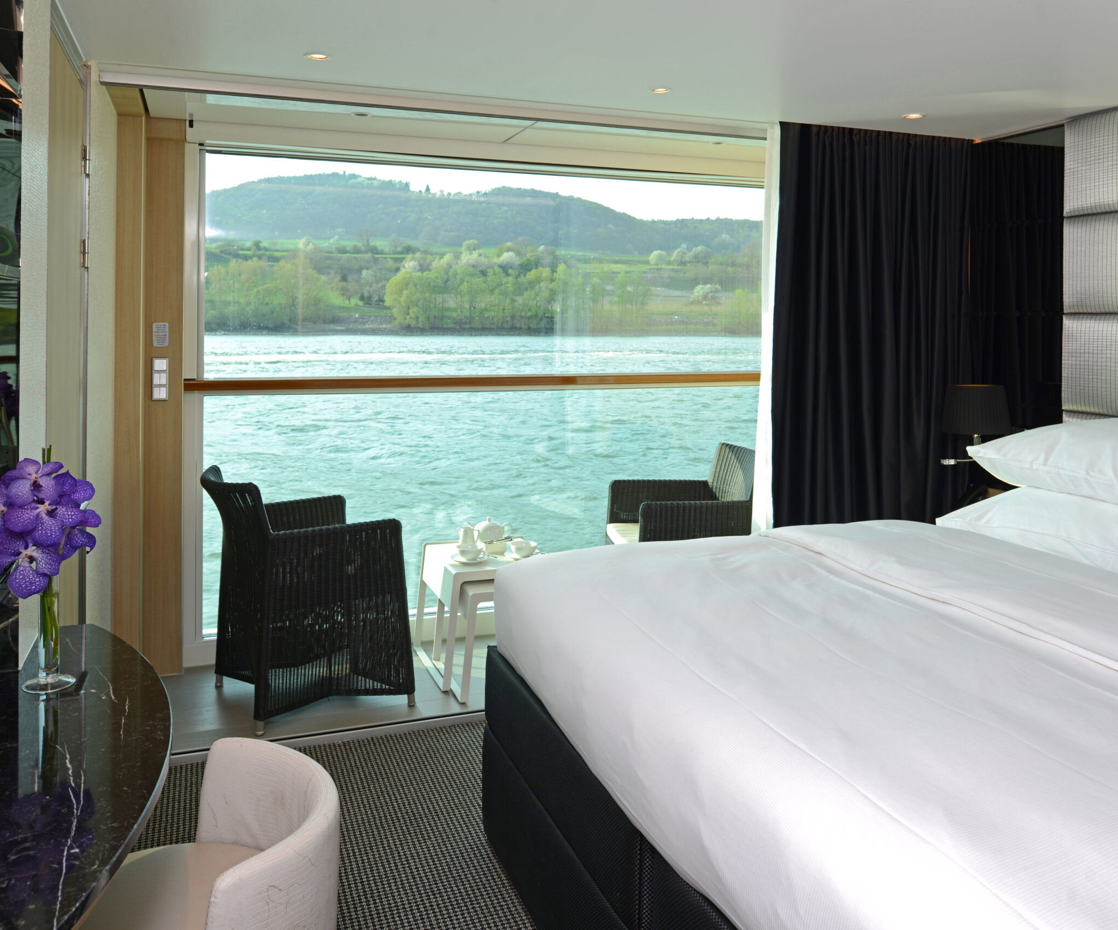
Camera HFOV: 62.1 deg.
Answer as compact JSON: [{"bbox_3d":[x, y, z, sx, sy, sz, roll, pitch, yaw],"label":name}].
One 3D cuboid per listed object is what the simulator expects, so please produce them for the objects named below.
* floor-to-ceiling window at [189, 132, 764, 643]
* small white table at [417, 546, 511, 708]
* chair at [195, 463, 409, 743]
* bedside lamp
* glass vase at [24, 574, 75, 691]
[{"bbox_3d":[-0.160,-0.342,3.970,2.630,1.940,0.120,-1,5,-21],"label":"floor-to-ceiling window"},{"bbox_3d":[-0.276,0.549,3.564,0.440,0.460,0.560,-1,5,-21],"label":"small white table"},{"bbox_3d":[-0.896,0.416,3.243,0.600,0.800,0.530,-2,5,-32],"label":"chair"},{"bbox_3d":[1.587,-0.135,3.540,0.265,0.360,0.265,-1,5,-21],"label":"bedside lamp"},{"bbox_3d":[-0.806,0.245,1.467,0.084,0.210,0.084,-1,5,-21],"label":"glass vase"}]

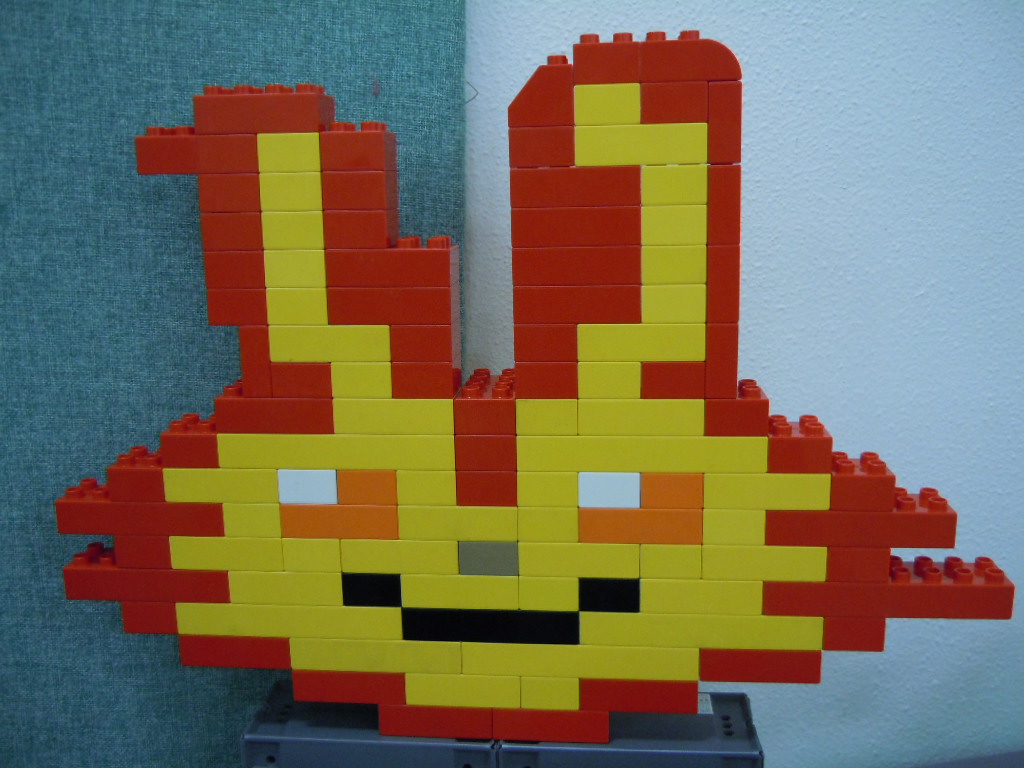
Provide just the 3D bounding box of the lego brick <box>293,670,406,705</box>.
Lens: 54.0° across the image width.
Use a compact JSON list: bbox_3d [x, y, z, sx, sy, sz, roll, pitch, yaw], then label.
[{"bbox_3d":[-0.089,0.165,0.575,0.064,0.021,0.032,0,11,6],"label":"lego brick"}]

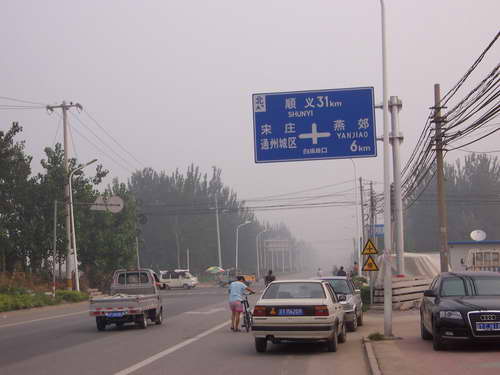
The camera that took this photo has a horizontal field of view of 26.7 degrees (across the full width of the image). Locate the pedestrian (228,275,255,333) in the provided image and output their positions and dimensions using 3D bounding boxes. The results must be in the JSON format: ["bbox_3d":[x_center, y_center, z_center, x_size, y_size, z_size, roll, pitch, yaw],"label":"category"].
[{"bbox_3d":[-0.225,3.178,28.808,0.640,1.480,1.650,-1,-5,6],"label":"pedestrian"}]

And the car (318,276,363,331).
[{"bbox_3d":[2.261,3.250,29.756,1.660,1.440,4.200,-1,-5,8],"label":"car"}]

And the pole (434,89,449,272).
[{"bbox_3d":[7.725,0.307,42.355,0.320,9.006,0.320,-1,-5,5],"label":"pole"}]

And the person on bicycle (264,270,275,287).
[{"bbox_3d":[1.232,6.012,66.065,0.600,1.650,1.700,-1,-5,6],"label":"person on bicycle"}]

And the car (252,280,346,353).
[{"bbox_3d":[1.119,2.712,22.456,1.680,1.430,4.400,-1,-5,7],"label":"car"}]

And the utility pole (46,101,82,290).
[{"bbox_3d":[-12.482,0.821,71.514,2.400,13.100,0.400,-1,-5,8],"label":"utility pole"}]

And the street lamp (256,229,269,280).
[{"bbox_3d":[2.153,11.707,185.353,2.000,9.000,0.300,-1,-5,7],"label":"street lamp"}]

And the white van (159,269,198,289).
[{"bbox_3d":[-6.640,8.624,99.076,3.750,1.930,1.580,-1,-5,7],"label":"white van"}]

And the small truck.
[{"bbox_3d":[-3.635,3.289,31.371,1.480,1.800,3.750,-1,-5,5],"label":"small truck"}]

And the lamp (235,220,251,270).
[{"bbox_3d":[-1.116,10.162,168.285,2.350,9.642,0.350,-1,-5,5],"label":"lamp"}]

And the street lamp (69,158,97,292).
[{"bbox_3d":[-11.161,2.675,70.361,1.950,9.200,0.300,-1,-5,7],"label":"street lamp"}]

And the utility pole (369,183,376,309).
[{"bbox_3d":[10.763,4.088,93.369,0.450,9.400,0.400,-1,-5,6],"label":"utility pole"}]

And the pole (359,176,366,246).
[{"bbox_3d":[9.300,3.676,86.363,0.270,9.196,0.270,-1,-5,5],"label":"pole"}]

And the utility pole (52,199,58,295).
[{"bbox_3d":[-12.492,3.935,67.246,0.140,6.226,0.140,-1,-5,5],"label":"utility pole"}]

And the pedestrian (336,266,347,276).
[{"bbox_3d":[5.039,5.258,58.068,0.500,1.720,0.380,-1,-5,5],"label":"pedestrian"}]

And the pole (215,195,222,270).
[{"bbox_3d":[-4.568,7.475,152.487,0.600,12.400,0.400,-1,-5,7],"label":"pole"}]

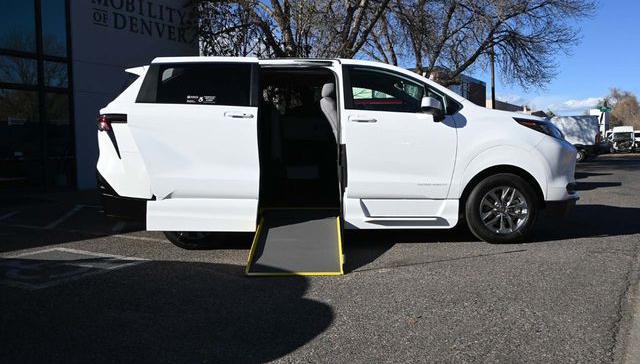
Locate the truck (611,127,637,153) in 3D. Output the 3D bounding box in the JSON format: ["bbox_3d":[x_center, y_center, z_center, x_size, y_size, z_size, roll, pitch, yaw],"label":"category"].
[{"bbox_3d":[28.279,-3.976,51.341,2.020,2.520,5.600,2,5,30],"label":"truck"}]

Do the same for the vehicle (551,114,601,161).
[{"bbox_3d":[12.918,-2.507,31.940,5.600,2.550,2.050,1,4,23],"label":"vehicle"}]

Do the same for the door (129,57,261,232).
[{"bbox_3d":[-1.206,-0.367,5.366,1.250,1.650,0.200,-1,4,0],"label":"door"}]

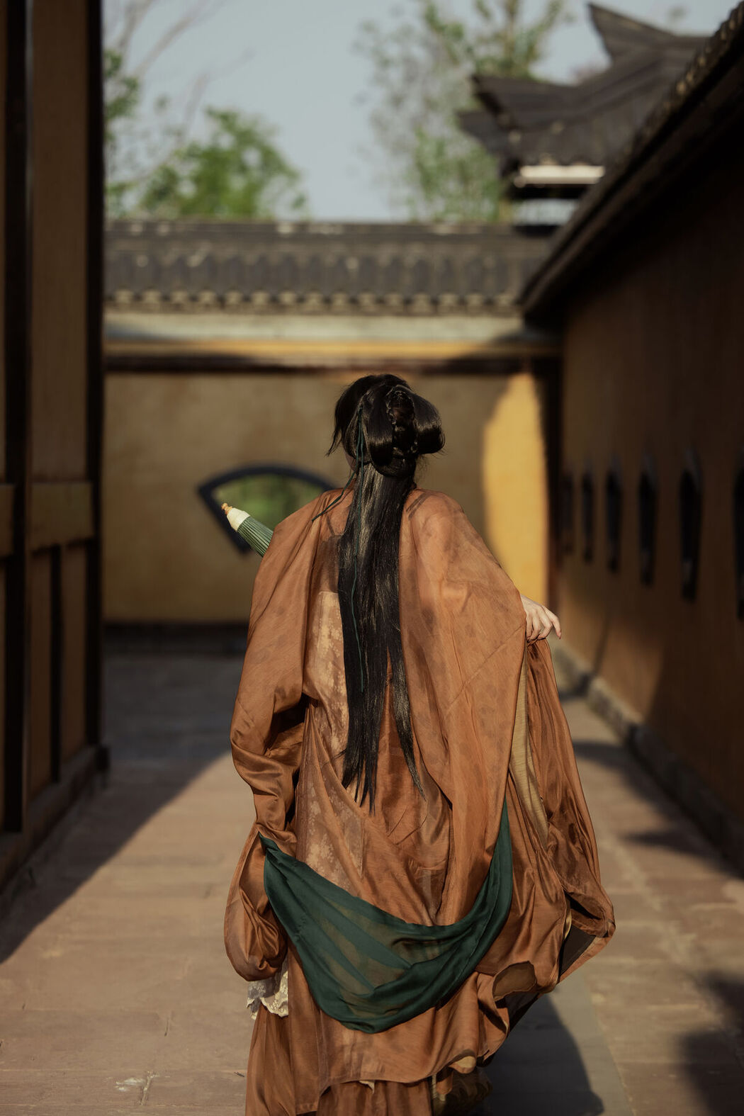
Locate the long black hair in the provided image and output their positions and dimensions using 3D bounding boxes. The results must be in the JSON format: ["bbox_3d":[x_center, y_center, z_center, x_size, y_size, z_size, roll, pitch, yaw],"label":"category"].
[{"bbox_3d":[0.024,0.071,7.050,0.250,0.920,0.280,0,1,-19],"label":"long black hair"}]

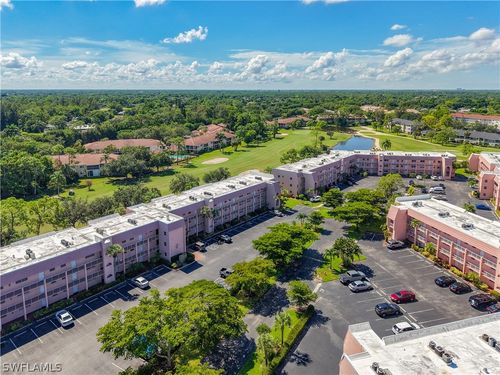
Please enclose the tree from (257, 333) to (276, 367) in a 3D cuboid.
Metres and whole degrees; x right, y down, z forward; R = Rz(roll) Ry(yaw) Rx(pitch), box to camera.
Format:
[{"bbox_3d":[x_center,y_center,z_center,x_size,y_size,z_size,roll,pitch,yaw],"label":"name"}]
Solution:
[{"bbox_3d":[2.522,24.172,51.273,3.000,5.700,3.000,0,16,0],"label":"tree"}]

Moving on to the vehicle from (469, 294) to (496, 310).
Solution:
[{"bbox_3d":[45.144,21.793,67.085,4.800,1.720,1.920,-4,16,-14],"label":"vehicle"}]

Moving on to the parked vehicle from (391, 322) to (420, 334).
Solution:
[{"bbox_3d":[26.844,24.008,59.650,4.600,1.480,1.800,-4,16,-14],"label":"parked vehicle"}]

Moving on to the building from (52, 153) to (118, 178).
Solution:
[{"bbox_3d":[-83.500,-12.531,180.882,31.500,9.000,19.000,-2,16,-8],"label":"building"}]

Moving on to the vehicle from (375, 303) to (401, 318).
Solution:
[{"bbox_3d":[25.658,22.605,64.381,4.500,1.620,1.840,-4,16,-14],"label":"vehicle"}]

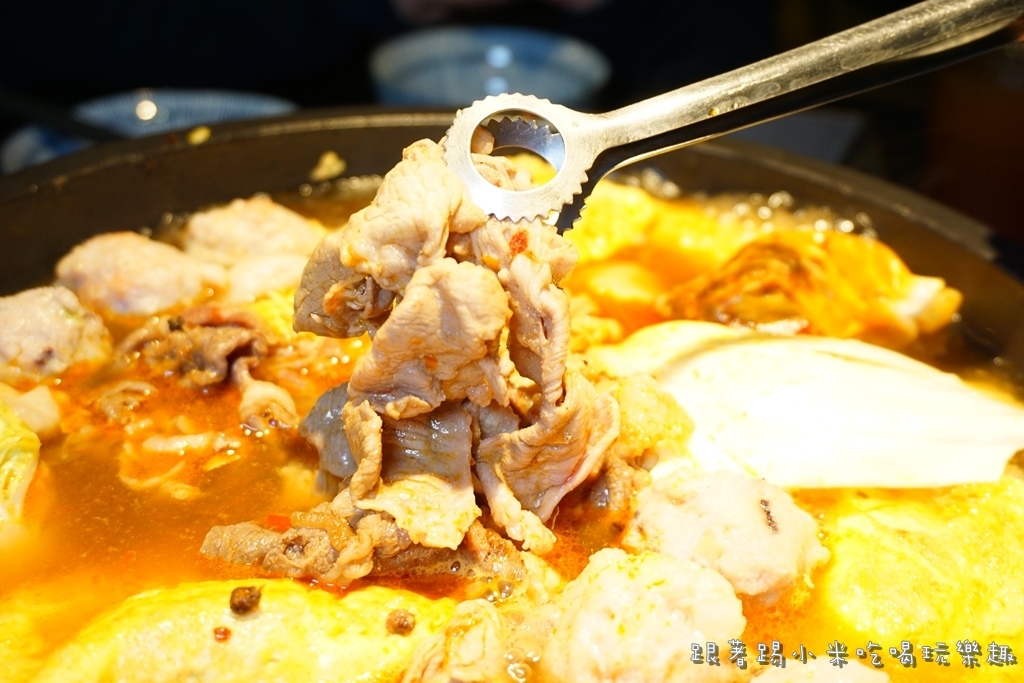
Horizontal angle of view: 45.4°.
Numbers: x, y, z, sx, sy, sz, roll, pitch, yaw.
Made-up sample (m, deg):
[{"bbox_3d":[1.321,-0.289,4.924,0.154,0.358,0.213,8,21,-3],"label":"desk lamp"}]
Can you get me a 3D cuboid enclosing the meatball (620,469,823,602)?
[{"bbox_3d":[0.050,0.048,0.290,0.049,0.035,0.042,11,29,18],"label":"meatball"}]

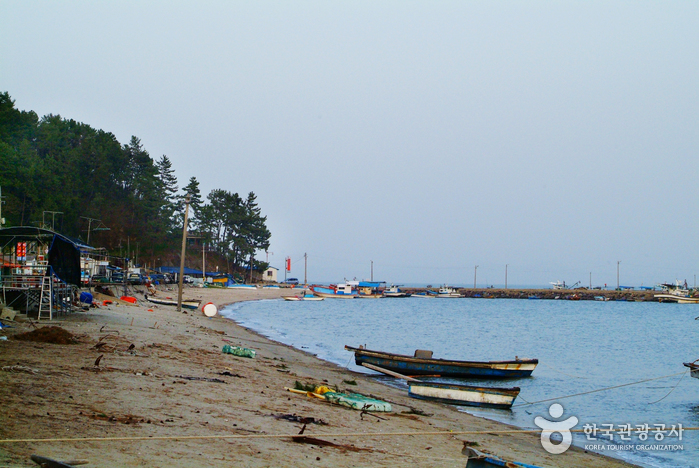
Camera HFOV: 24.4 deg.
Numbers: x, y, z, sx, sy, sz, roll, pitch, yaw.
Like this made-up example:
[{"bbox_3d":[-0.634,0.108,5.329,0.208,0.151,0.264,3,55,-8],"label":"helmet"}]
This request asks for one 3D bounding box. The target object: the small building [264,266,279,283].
[{"bbox_3d":[-17.402,9.125,360.000,3.800,3.600,5.000,1,-2,-6],"label":"small building"}]

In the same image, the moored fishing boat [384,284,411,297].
[{"bbox_3d":[9.758,11.792,335.000,5.800,2.500,2.100,1,-2,-6],"label":"moored fishing boat"}]

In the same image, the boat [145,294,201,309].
[{"bbox_3d":[-14.370,5.504,131.000,4.700,0.850,1.400,4,-1,16],"label":"boat"}]

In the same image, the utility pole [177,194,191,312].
[{"bbox_3d":[-12.947,1.538,126.000,0.320,9.100,0.320,3,-2,0],"label":"utility pole"}]

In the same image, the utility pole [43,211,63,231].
[{"bbox_3d":[-26.644,1.303,145.000,1.750,6.800,0.250,1,-2,-6],"label":"utility pole"}]

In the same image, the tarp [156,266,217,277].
[{"bbox_3d":[-30.305,6.972,300.000,10.500,1.800,6.500,1,-2,-6],"label":"tarp"}]

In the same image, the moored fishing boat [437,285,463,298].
[{"bbox_3d":[20.865,11.938,335.000,5.800,2.800,2.100,1,-2,-6],"label":"moored fishing boat"}]

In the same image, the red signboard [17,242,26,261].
[{"bbox_3d":[-25.409,1.356,125.000,0.760,1.400,0.120,1,-2,-9],"label":"red signboard"}]

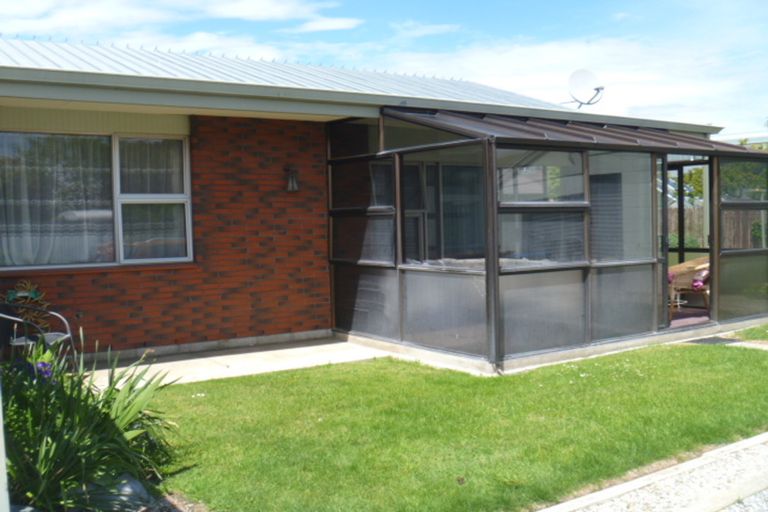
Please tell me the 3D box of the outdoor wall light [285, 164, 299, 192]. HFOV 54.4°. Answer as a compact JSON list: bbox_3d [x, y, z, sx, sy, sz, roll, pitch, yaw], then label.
[{"bbox_3d":[-1.023,-0.863,8.259,0.120,0.305,0.190,-3,3,-33],"label":"outdoor wall light"}]

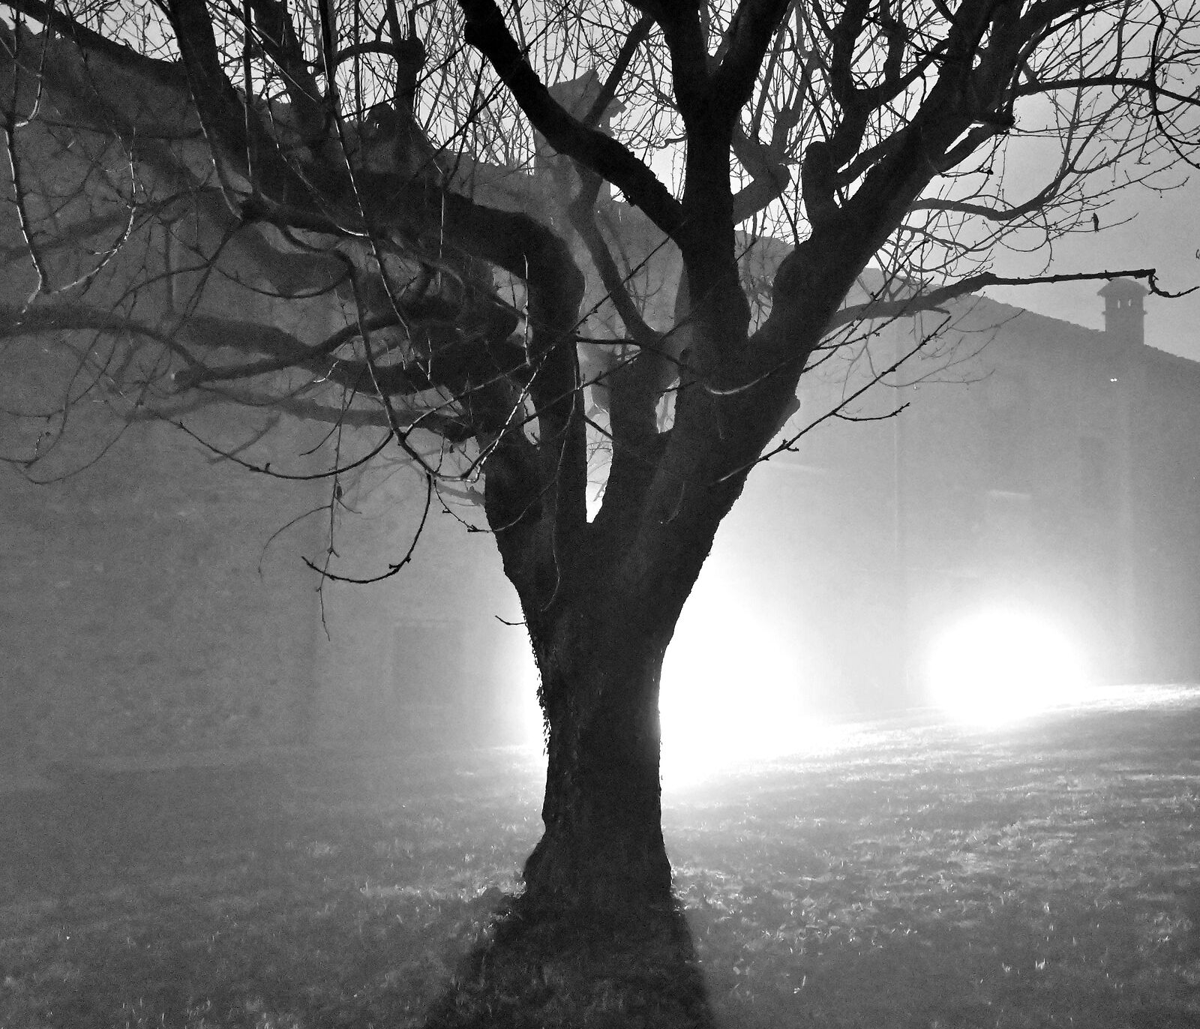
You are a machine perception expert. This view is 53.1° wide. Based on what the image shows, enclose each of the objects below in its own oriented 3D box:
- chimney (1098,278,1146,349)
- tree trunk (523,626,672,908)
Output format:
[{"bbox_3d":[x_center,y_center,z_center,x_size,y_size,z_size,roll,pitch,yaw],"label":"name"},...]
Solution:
[{"bbox_3d":[8.494,-3.279,19.500,0.700,1.150,0.700,4,-5,-40],"label":"chimney"},{"bbox_3d":[-0.014,1.255,6.000,0.730,1.420,0.680,1,-4,0],"label":"tree trunk"}]

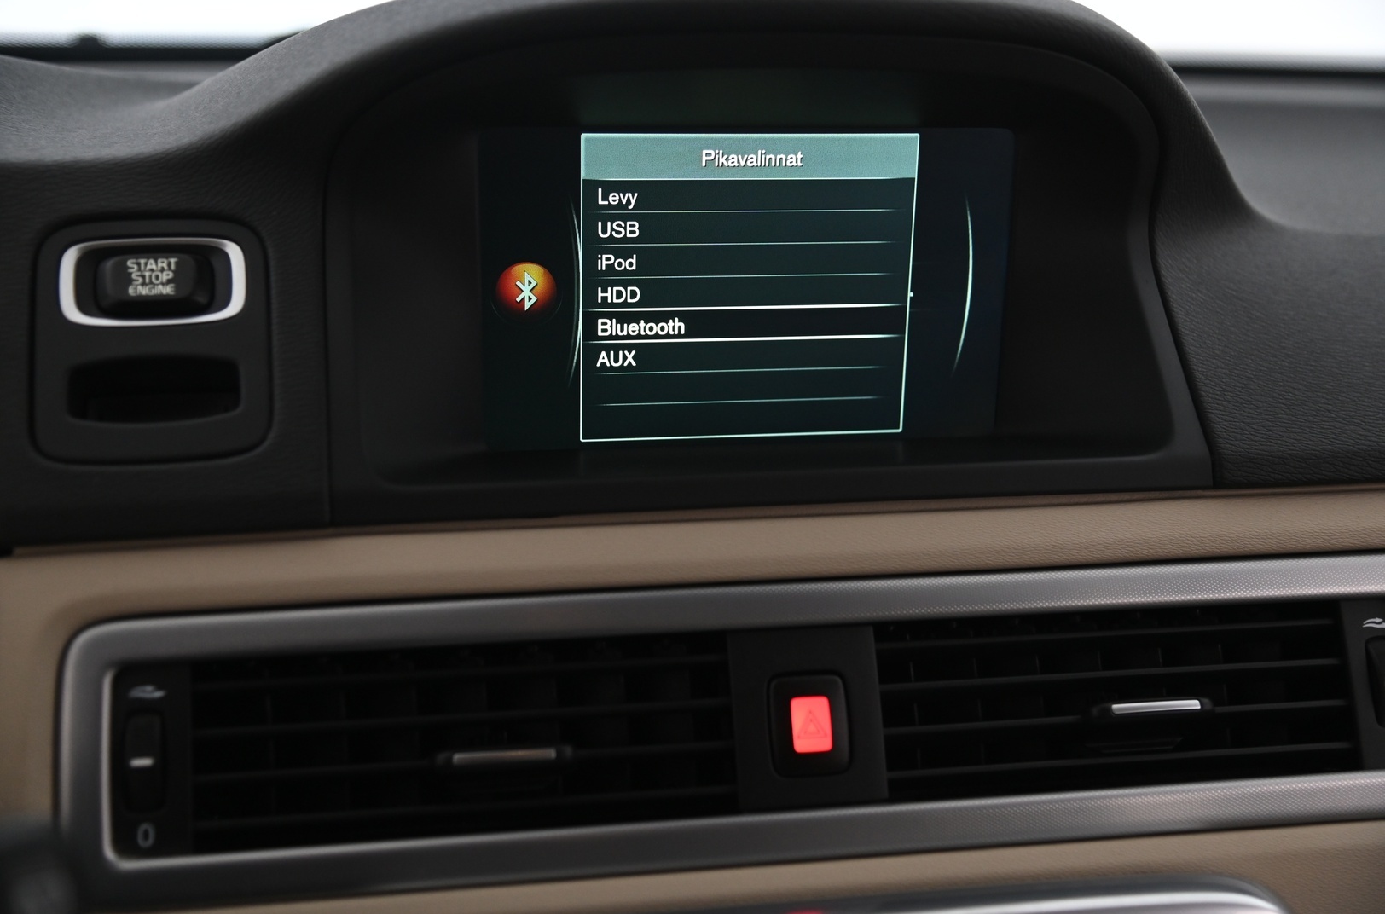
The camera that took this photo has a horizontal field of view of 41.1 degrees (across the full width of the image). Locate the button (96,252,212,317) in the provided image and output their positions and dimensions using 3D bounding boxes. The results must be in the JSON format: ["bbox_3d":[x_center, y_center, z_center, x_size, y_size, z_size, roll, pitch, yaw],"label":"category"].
[{"bbox_3d":[-0.140,-0.045,0.481,0.030,0.007,0.017,-3,64,-12],"label":"button"}]

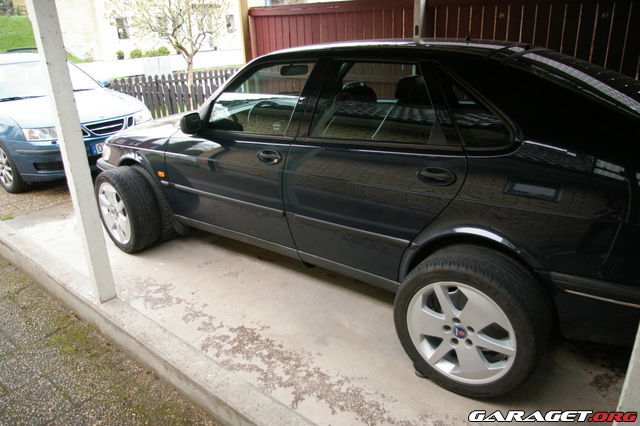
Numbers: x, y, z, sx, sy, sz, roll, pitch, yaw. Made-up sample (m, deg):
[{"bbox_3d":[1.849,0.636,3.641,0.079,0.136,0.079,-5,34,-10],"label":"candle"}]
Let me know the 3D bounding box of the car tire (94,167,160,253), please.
[{"bbox_3d":[-1.427,-0.025,3.578,0.635,0.635,0.225,14,25,37],"label":"car tire"}]

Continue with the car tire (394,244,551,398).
[{"bbox_3d":[0.641,0.466,2.063,0.640,0.640,0.225,14,25,36],"label":"car tire"}]

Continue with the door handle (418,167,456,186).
[{"bbox_3d":[0.512,-0.156,2.108,0.187,0.082,0.050,13,25,35],"label":"door handle"}]

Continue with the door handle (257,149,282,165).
[{"bbox_3d":[-0.286,-0.316,2.698,0.190,0.085,0.050,13,25,35],"label":"door handle"}]

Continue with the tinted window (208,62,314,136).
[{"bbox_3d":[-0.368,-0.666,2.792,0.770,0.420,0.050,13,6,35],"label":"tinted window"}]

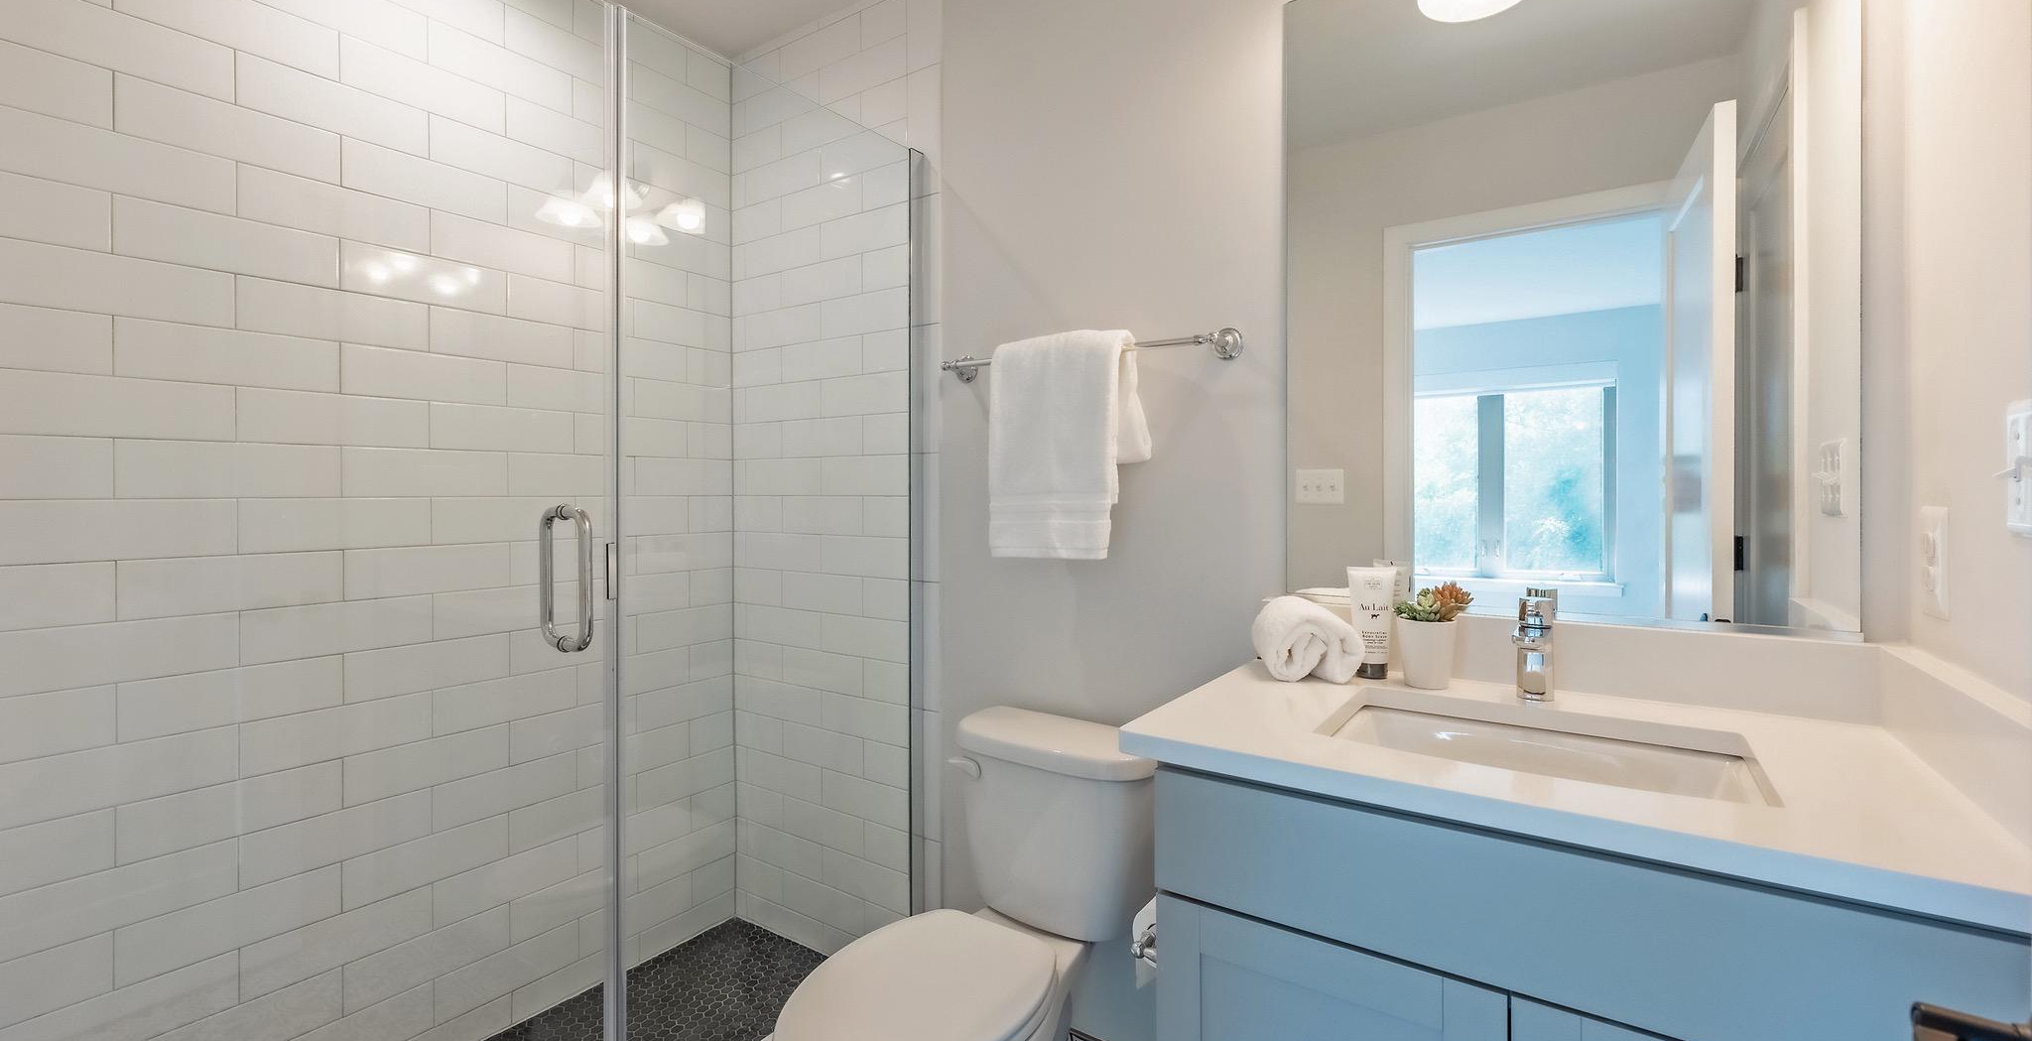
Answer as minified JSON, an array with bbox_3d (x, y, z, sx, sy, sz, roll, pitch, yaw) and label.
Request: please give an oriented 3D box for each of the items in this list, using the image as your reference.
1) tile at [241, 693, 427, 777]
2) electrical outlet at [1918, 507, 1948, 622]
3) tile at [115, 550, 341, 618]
[{"bbox_3d":[-1.353,0.424,1.588,0.010,0.102,0.301,1,1,35],"label":"tile"},{"bbox_3d":[0.994,0.046,0.855,0.010,0.117,0.075,1,1,36],"label":"electrical outlet"},{"bbox_3d":[-1.443,0.116,1.465,0.010,0.102,0.301,1,1,35],"label":"tile"}]

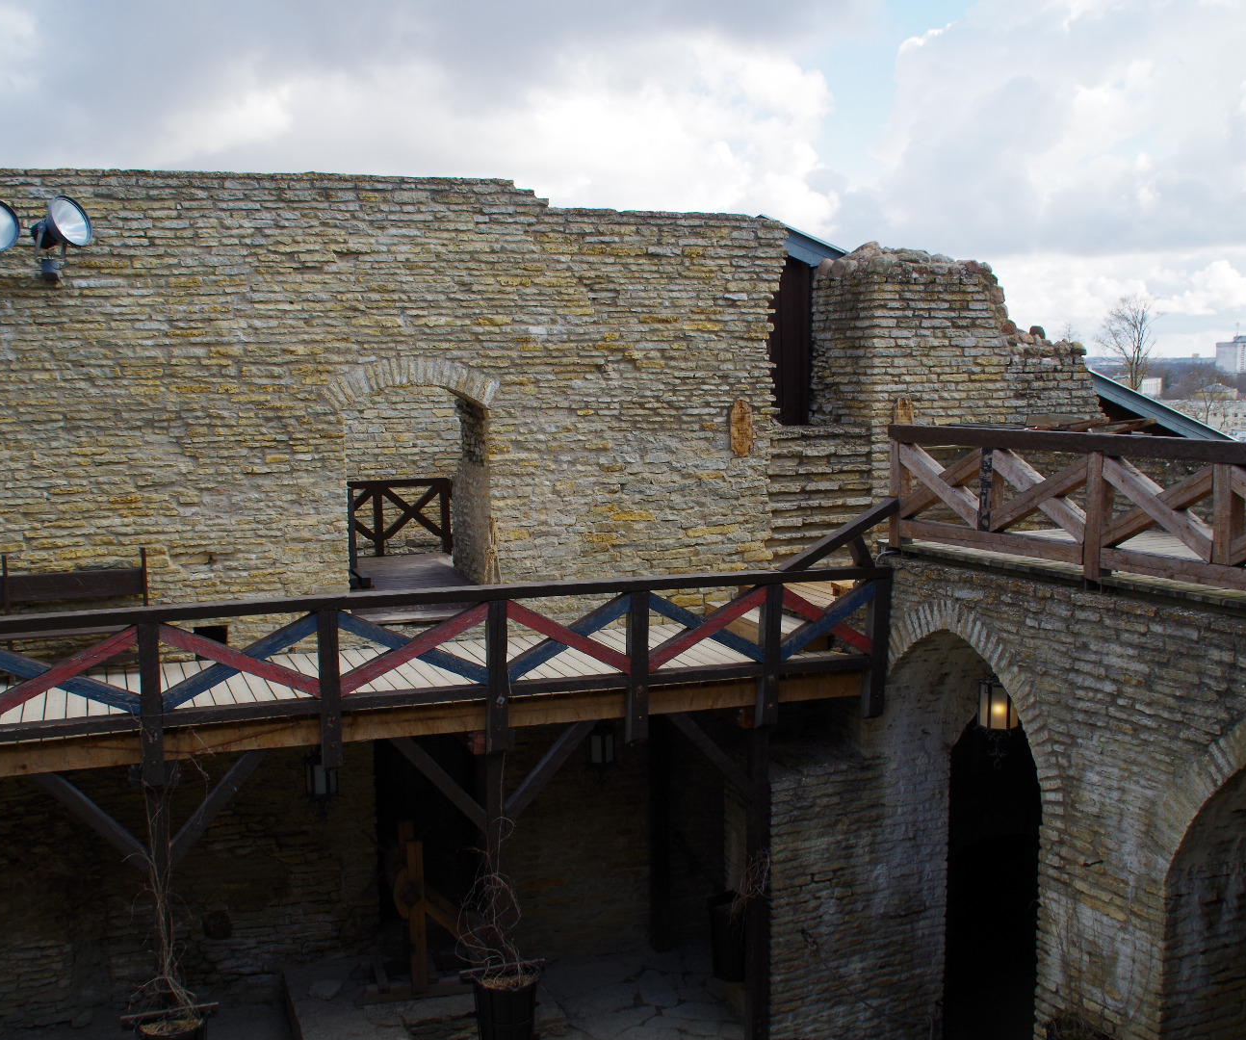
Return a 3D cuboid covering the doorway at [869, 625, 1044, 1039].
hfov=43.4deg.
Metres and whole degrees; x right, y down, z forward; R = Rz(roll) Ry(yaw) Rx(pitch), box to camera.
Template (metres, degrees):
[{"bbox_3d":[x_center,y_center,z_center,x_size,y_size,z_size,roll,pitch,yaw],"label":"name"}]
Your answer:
[{"bbox_3d":[3.273,2.941,13.880,0.850,4.053,2.008,-4,7,-30],"label":"doorway"}]

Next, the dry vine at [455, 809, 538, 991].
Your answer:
[{"bbox_3d":[-1.046,3.180,13.041,0.640,1.420,0.550,-3,6,-22],"label":"dry vine"}]

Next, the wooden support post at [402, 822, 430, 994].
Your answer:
[{"bbox_3d":[-1.945,3.687,14.646,0.220,1.560,0.220,-3,6,-22],"label":"wooden support post"}]

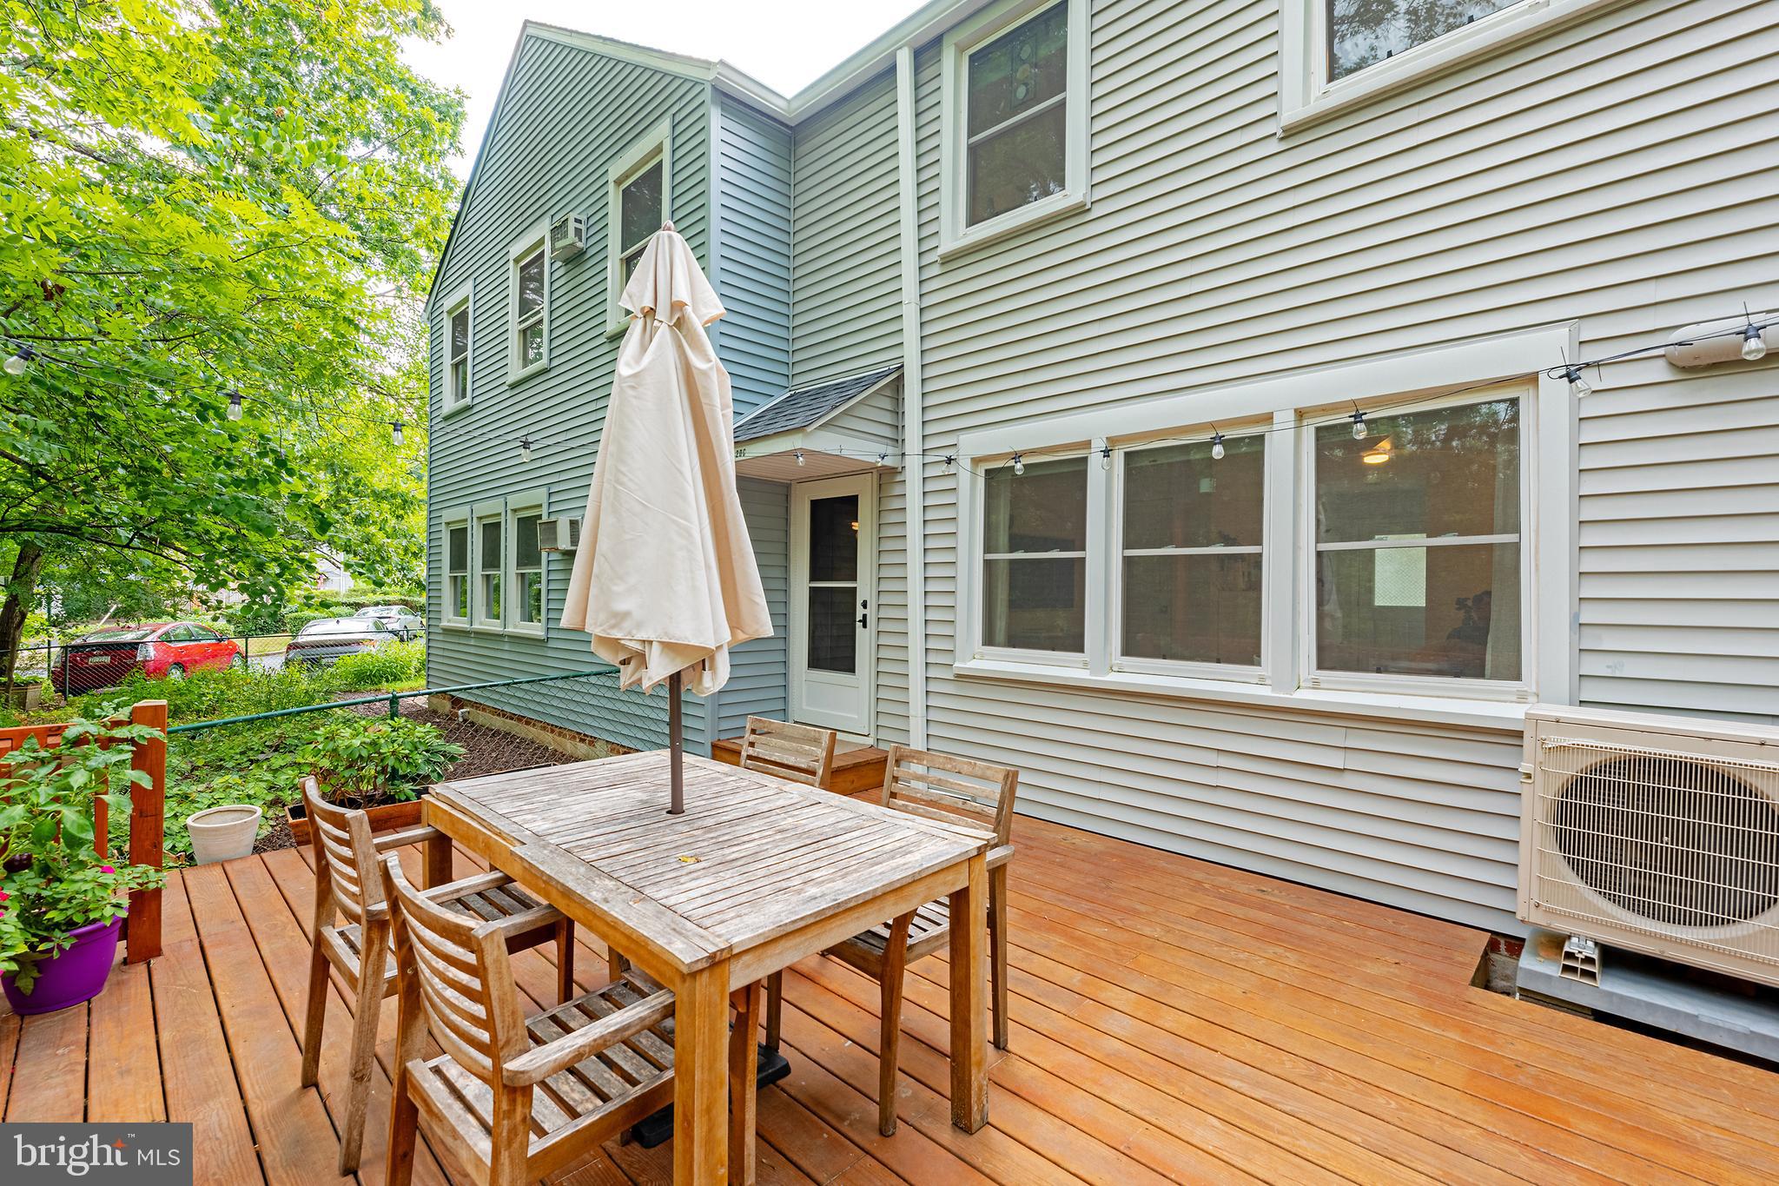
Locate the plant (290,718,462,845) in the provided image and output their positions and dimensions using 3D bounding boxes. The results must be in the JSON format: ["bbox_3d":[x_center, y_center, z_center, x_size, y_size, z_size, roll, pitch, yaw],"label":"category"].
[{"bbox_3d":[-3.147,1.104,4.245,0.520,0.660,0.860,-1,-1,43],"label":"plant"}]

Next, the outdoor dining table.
[{"bbox_3d":[-0.636,1.019,2.075,1.671,0.749,0.893,-1,-1,43],"label":"outdoor dining table"}]

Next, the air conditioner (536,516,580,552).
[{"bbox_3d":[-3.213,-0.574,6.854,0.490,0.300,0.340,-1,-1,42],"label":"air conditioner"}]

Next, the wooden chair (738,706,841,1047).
[{"bbox_3d":[-0.615,0.968,2.638,0.550,0.860,0.570,-1,-1,43],"label":"wooden chair"}]

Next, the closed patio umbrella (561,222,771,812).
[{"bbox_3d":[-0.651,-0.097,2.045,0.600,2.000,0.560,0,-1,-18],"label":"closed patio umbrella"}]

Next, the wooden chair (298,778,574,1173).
[{"bbox_3d":[-1.286,0.963,1.986,0.550,0.860,0.570,-1,-1,43],"label":"wooden chair"}]

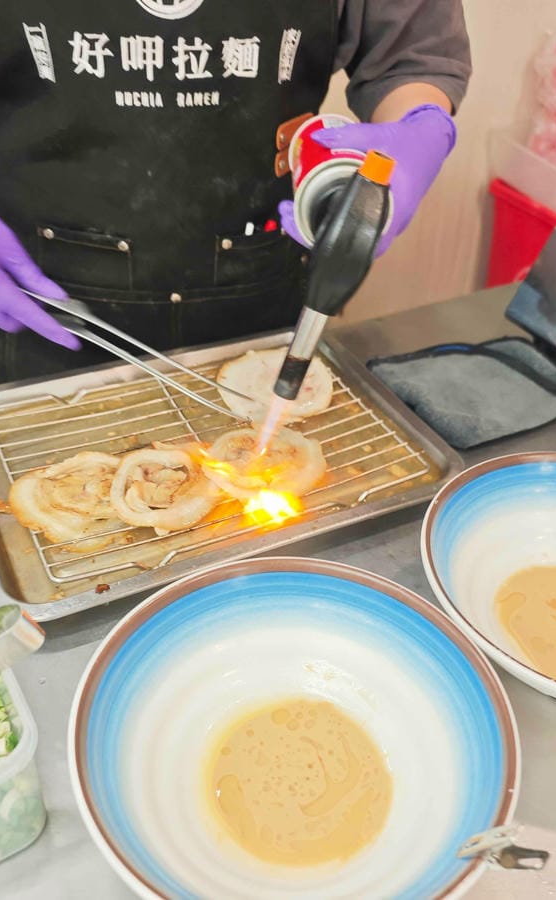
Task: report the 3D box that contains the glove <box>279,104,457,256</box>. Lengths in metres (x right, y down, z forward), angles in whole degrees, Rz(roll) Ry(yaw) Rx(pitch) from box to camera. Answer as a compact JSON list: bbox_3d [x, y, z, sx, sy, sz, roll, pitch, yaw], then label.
[{"bbox_3d":[0.072,-0.208,0.619,0.155,0.102,0.097,-31,72,-22],"label":"glove"}]

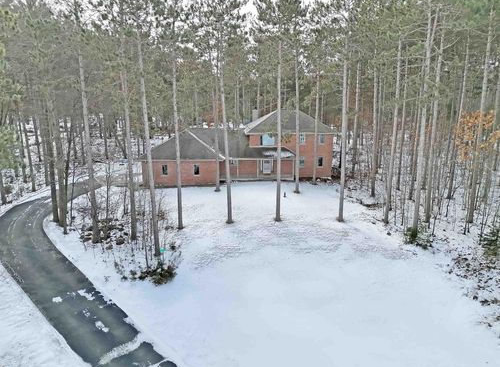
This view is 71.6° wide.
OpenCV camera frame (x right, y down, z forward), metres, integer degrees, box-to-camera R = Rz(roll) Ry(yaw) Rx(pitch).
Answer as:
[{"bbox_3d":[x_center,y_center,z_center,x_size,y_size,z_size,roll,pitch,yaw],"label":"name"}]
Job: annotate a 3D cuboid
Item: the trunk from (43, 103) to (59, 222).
[{"bbox_3d":[-15.280,-1.554,26.708,0.450,9.440,0.450,1,10,0],"label":"trunk"}]

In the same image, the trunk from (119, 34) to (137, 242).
[{"bbox_3d":[-7.688,-2.681,21.860,0.360,13.125,0.360,0,10,0],"label":"trunk"}]

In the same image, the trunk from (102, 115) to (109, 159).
[{"bbox_3d":[-20.638,-6.522,49.435,0.420,6.508,0.420,0,10,0],"label":"trunk"}]

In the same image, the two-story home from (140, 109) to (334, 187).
[{"bbox_3d":[-0.795,-5.130,44.425,23.000,9.000,11.800,-1,10,0],"label":"two-story home"}]

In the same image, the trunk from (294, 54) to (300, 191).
[{"bbox_3d":[4.623,-5.821,33.913,0.330,13.673,0.330,0,10,0],"label":"trunk"}]

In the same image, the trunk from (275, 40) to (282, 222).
[{"bbox_3d":[2.170,-3.566,25.624,0.450,13.270,0.450,0,10,0],"label":"trunk"}]

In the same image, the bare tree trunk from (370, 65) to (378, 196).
[{"bbox_3d":[11.580,-4.729,32.246,0.360,12.139,0.360,0,10,0],"label":"bare tree trunk"}]

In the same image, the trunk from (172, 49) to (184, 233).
[{"bbox_3d":[-4.955,-2.649,23.909,0.440,12.170,0.440,0,10,0],"label":"trunk"}]

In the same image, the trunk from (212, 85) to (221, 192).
[{"bbox_3d":[-3.477,-4.460,35.482,0.400,10.970,0.400,0,10,0],"label":"trunk"}]

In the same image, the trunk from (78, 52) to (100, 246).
[{"bbox_3d":[-9.989,-2.062,21.461,0.410,11.963,0.410,0,10,0],"label":"trunk"}]

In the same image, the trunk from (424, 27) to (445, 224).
[{"bbox_3d":[13.254,-3.944,24.789,0.370,13.950,0.370,0,10,0],"label":"trunk"}]

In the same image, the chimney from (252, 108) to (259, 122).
[{"bbox_3d":[0.787,-9.560,49.482,0.850,2.100,0.850,0,10,0],"label":"chimney"}]

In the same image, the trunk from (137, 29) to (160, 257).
[{"bbox_3d":[-5.953,-1.960,20.534,0.450,12.980,0.450,-2,10,0],"label":"trunk"}]

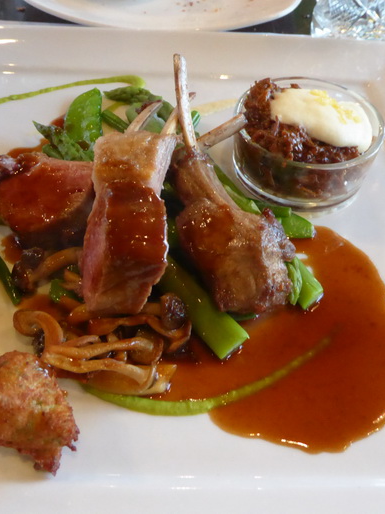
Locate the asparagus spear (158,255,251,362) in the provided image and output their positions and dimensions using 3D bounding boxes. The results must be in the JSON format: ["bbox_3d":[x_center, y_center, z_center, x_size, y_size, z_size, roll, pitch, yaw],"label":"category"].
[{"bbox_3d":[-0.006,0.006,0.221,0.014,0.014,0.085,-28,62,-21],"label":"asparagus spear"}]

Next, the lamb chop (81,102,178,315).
[{"bbox_3d":[-0.025,-0.019,0.215,0.035,0.035,0.092,8,73,4],"label":"lamb chop"}]

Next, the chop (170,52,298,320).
[{"bbox_3d":[0.015,-0.035,0.229,0.045,0.032,0.122,-9,73,-18],"label":"chop"}]

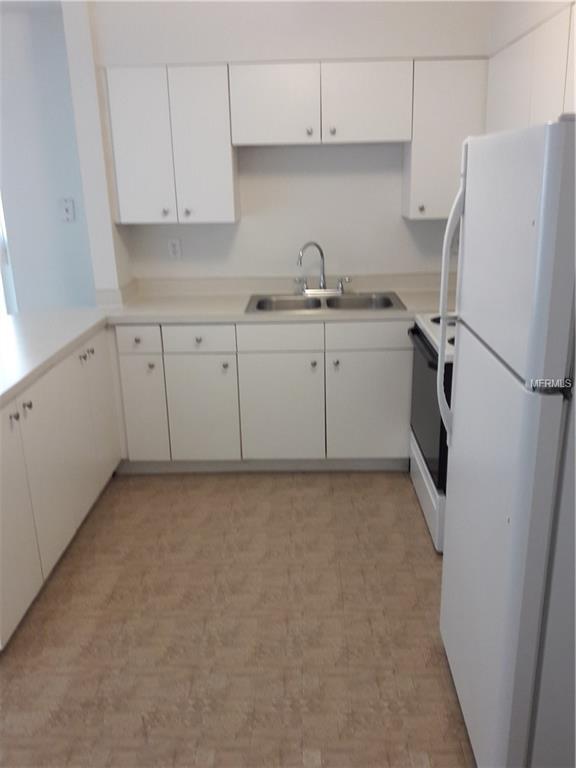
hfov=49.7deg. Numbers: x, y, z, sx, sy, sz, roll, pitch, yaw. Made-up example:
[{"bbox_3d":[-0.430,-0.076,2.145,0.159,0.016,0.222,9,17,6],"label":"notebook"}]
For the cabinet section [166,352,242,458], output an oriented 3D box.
[{"bbox_3d":[-0.446,0.048,3.554,0.385,0.613,0.500,-1,18,1],"label":"cabinet section"}]

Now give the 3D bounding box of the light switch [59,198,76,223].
[{"bbox_3d":[-1.161,-0.912,3.266,0.076,0.116,0.014,-1,18,1],"label":"light switch"}]

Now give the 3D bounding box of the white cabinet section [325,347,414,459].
[{"bbox_3d":[0.429,0.037,3.537,0.452,0.613,0.500,-1,18,1],"label":"white cabinet section"}]

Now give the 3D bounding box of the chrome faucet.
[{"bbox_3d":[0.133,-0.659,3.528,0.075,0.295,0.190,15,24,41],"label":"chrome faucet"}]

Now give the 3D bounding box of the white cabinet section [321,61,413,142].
[{"bbox_3d":[0.400,-1.457,3.254,0.457,0.369,0.310,-1,18,1],"label":"white cabinet section"}]

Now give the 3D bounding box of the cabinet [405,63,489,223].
[{"bbox_3d":[0.822,-1.279,3.304,0.370,0.760,0.290,-1,18,1],"label":"cabinet"}]

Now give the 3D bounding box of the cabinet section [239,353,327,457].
[{"bbox_3d":[-0.025,0.043,3.546,0.457,0.613,0.500,-1,18,1],"label":"cabinet section"}]

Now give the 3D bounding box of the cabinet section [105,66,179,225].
[{"bbox_3d":[-0.738,-1.260,3.337,0.302,0.753,0.310,-1,18,1],"label":"cabinet section"}]

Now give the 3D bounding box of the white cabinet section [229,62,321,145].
[{"bbox_3d":[-0.057,-1.451,3.263,0.457,0.369,0.310,-1,18,1],"label":"white cabinet section"}]

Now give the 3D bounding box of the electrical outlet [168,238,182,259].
[{"bbox_3d":[-0.657,-0.791,3.626,0.073,0.115,0.013,-1,18,1],"label":"electrical outlet"}]

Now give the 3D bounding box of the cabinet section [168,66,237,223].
[{"bbox_3d":[-0.434,-1.264,3.331,0.304,0.753,0.310,-1,18,1],"label":"cabinet section"}]

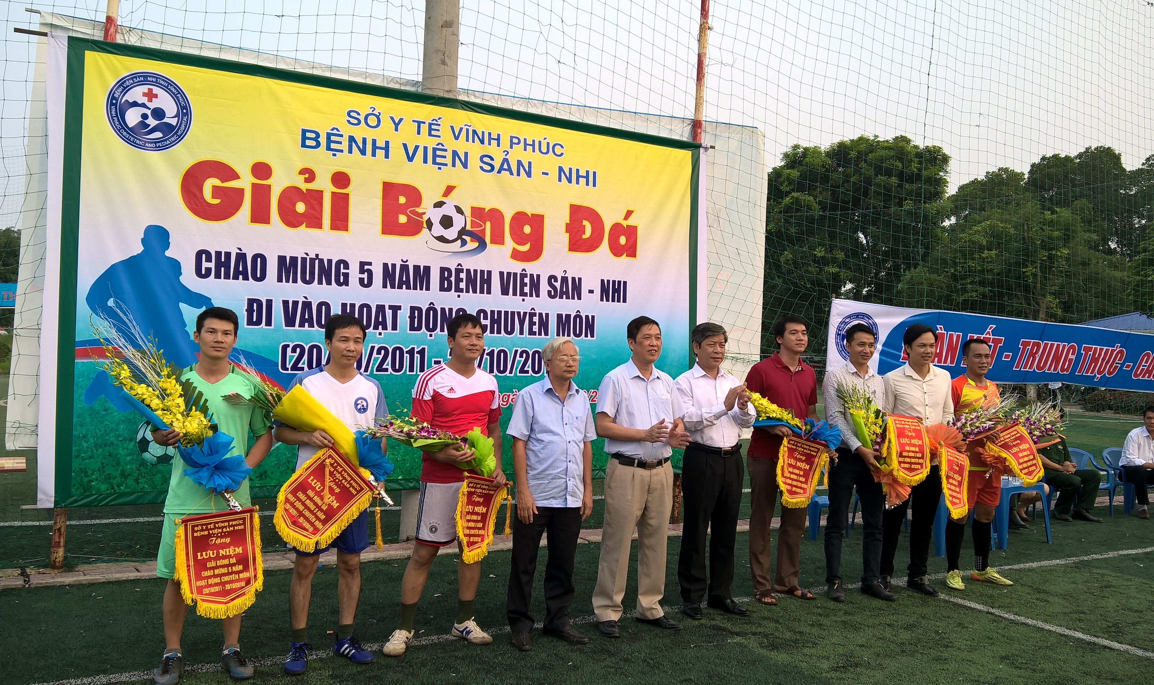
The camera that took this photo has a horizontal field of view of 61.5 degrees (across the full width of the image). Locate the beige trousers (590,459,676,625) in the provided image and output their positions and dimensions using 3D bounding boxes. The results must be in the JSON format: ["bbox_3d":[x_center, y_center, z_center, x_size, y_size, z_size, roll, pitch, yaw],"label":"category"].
[{"bbox_3d":[0.310,1.065,5.296,0.430,0.920,0.310,3,-1,-25],"label":"beige trousers"}]

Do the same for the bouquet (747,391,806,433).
[{"bbox_3d":[1.220,0.425,5.850,0.460,0.200,0.180,36,-11,-16],"label":"bouquet"}]

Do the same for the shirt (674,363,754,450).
[{"bbox_3d":[0.810,0.376,5.690,0.480,0.520,0.360,2,0,-22],"label":"shirt"}]

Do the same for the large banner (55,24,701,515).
[{"bbox_3d":[-1.115,-0.377,7.370,5.100,2.970,0.080,2,0,-30],"label":"large banner"}]

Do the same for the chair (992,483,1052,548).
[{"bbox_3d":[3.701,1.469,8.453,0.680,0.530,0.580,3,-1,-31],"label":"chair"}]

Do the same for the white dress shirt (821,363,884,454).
[{"bbox_3d":[1.765,0.415,6.180,0.460,0.570,0.330,2,0,-22],"label":"white dress shirt"}]

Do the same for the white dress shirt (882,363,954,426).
[{"bbox_3d":[2.300,0.452,6.494,0.500,0.650,0.320,2,-1,-6],"label":"white dress shirt"}]

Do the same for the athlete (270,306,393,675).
[{"bbox_3d":[-1.156,0.666,4.570,0.540,1.640,0.450,3,-1,-27],"label":"athlete"}]

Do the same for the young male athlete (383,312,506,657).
[{"bbox_3d":[-0.670,0.690,4.920,0.600,1.680,0.420,2,0,-25],"label":"young male athlete"}]

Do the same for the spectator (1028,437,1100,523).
[{"bbox_3d":[5.025,1.208,10.107,0.530,1.200,0.750,3,-1,-20],"label":"spectator"}]

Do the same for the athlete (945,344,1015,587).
[{"bbox_3d":[2.855,0.829,6.830,0.520,1.700,0.450,3,-1,-13],"label":"athlete"}]

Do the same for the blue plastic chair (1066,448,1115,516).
[{"bbox_3d":[5.030,1.400,9.840,0.520,0.690,0.510,2,0,-19],"label":"blue plastic chair"}]

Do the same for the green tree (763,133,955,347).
[{"bbox_3d":[14.482,-4.125,50.082,10.500,13.600,10.000,3,-1,-20],"label":"green tree"}]

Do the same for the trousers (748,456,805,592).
[{"bbox_3d":[1.257,1.100,6.080,0.400,0.920,0.270,2,0,-22],"label":"trousers"}]

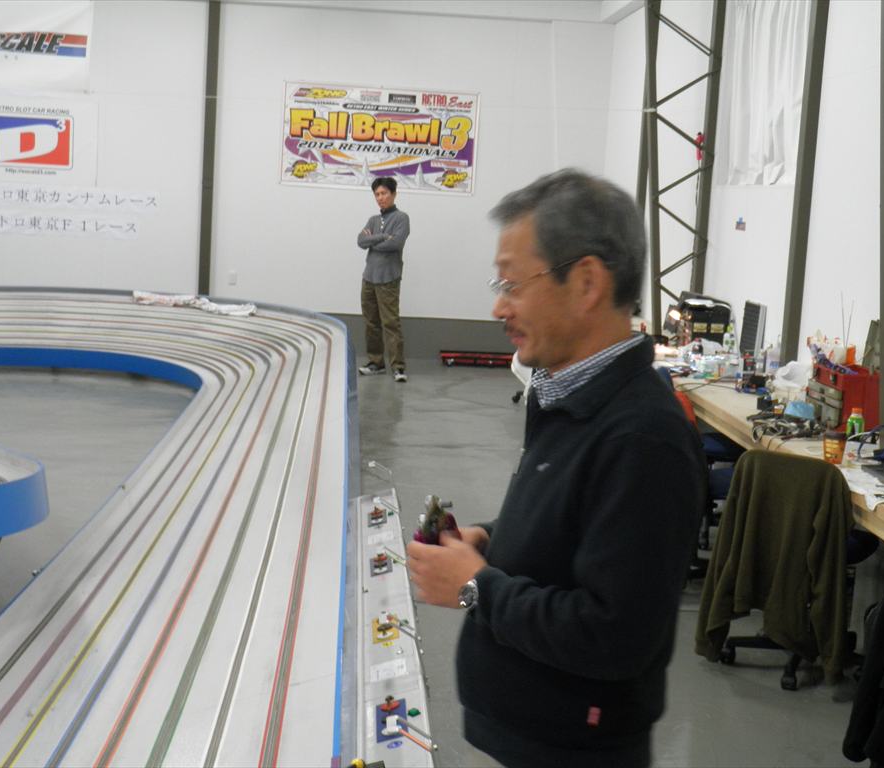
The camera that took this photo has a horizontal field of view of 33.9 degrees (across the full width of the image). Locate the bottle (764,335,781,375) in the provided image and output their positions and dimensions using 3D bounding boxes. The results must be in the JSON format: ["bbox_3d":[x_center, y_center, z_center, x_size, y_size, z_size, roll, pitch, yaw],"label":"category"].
[{"bbox_3d":[1.859,-0.164,8.140,0.070,0.215,0.070,3,8,-5],"label":"bottle"}]

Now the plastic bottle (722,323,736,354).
[{"bbox_3d":[1.753,-0.275,8.825,0.070,0.195,0.065,3,8,-5],"label":"plastic bottle"}]

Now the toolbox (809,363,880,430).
[{"bbox_3d":[1.781,0.056,6.442,0.185,0.250,0.390,3,8,-5],"label":"toolbox"}]

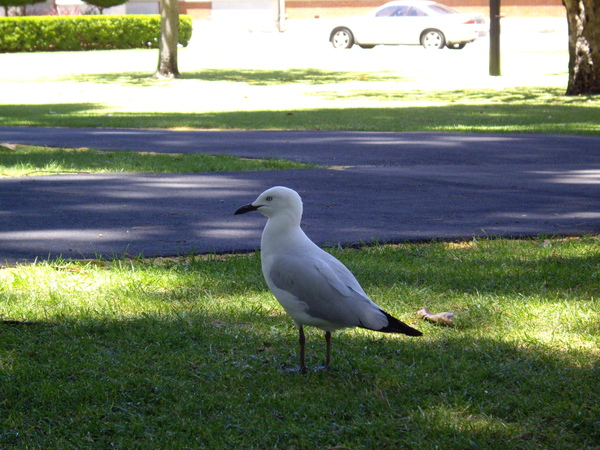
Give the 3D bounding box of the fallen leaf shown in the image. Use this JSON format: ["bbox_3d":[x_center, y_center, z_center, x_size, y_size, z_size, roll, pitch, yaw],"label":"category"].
[{"bbox_3d":[0.239,0.161,3.450,0.065,0.026,0.042,2,6,20],"label":"fallen leaf"}]

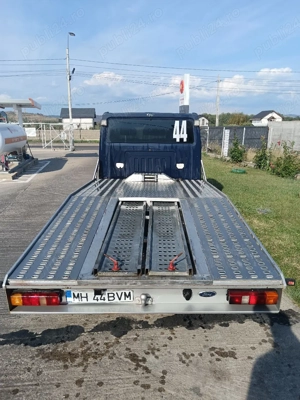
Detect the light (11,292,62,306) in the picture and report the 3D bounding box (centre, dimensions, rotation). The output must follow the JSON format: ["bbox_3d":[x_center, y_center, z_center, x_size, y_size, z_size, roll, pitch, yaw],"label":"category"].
[{"bbox_3d":[-0.877,0.758,2.400,0.365,0.100,0.065,0,14,1],"label":"light"}]

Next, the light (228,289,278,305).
[{"bbox_3d":[0.781,0.737,2.360,0.365,0.100,0.065,0,14,1],"label":"light"}]

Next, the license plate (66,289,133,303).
[{"bbox_3d":[-0.388,0.752,2.420,0.520,0.112,0.015,0,14,1],"label":"license plate"}]

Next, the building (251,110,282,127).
[{"bbox_3d":[41.548,-28.218,110.768,7.900,6.300,10.200,0,14,0],"label":"building"}]

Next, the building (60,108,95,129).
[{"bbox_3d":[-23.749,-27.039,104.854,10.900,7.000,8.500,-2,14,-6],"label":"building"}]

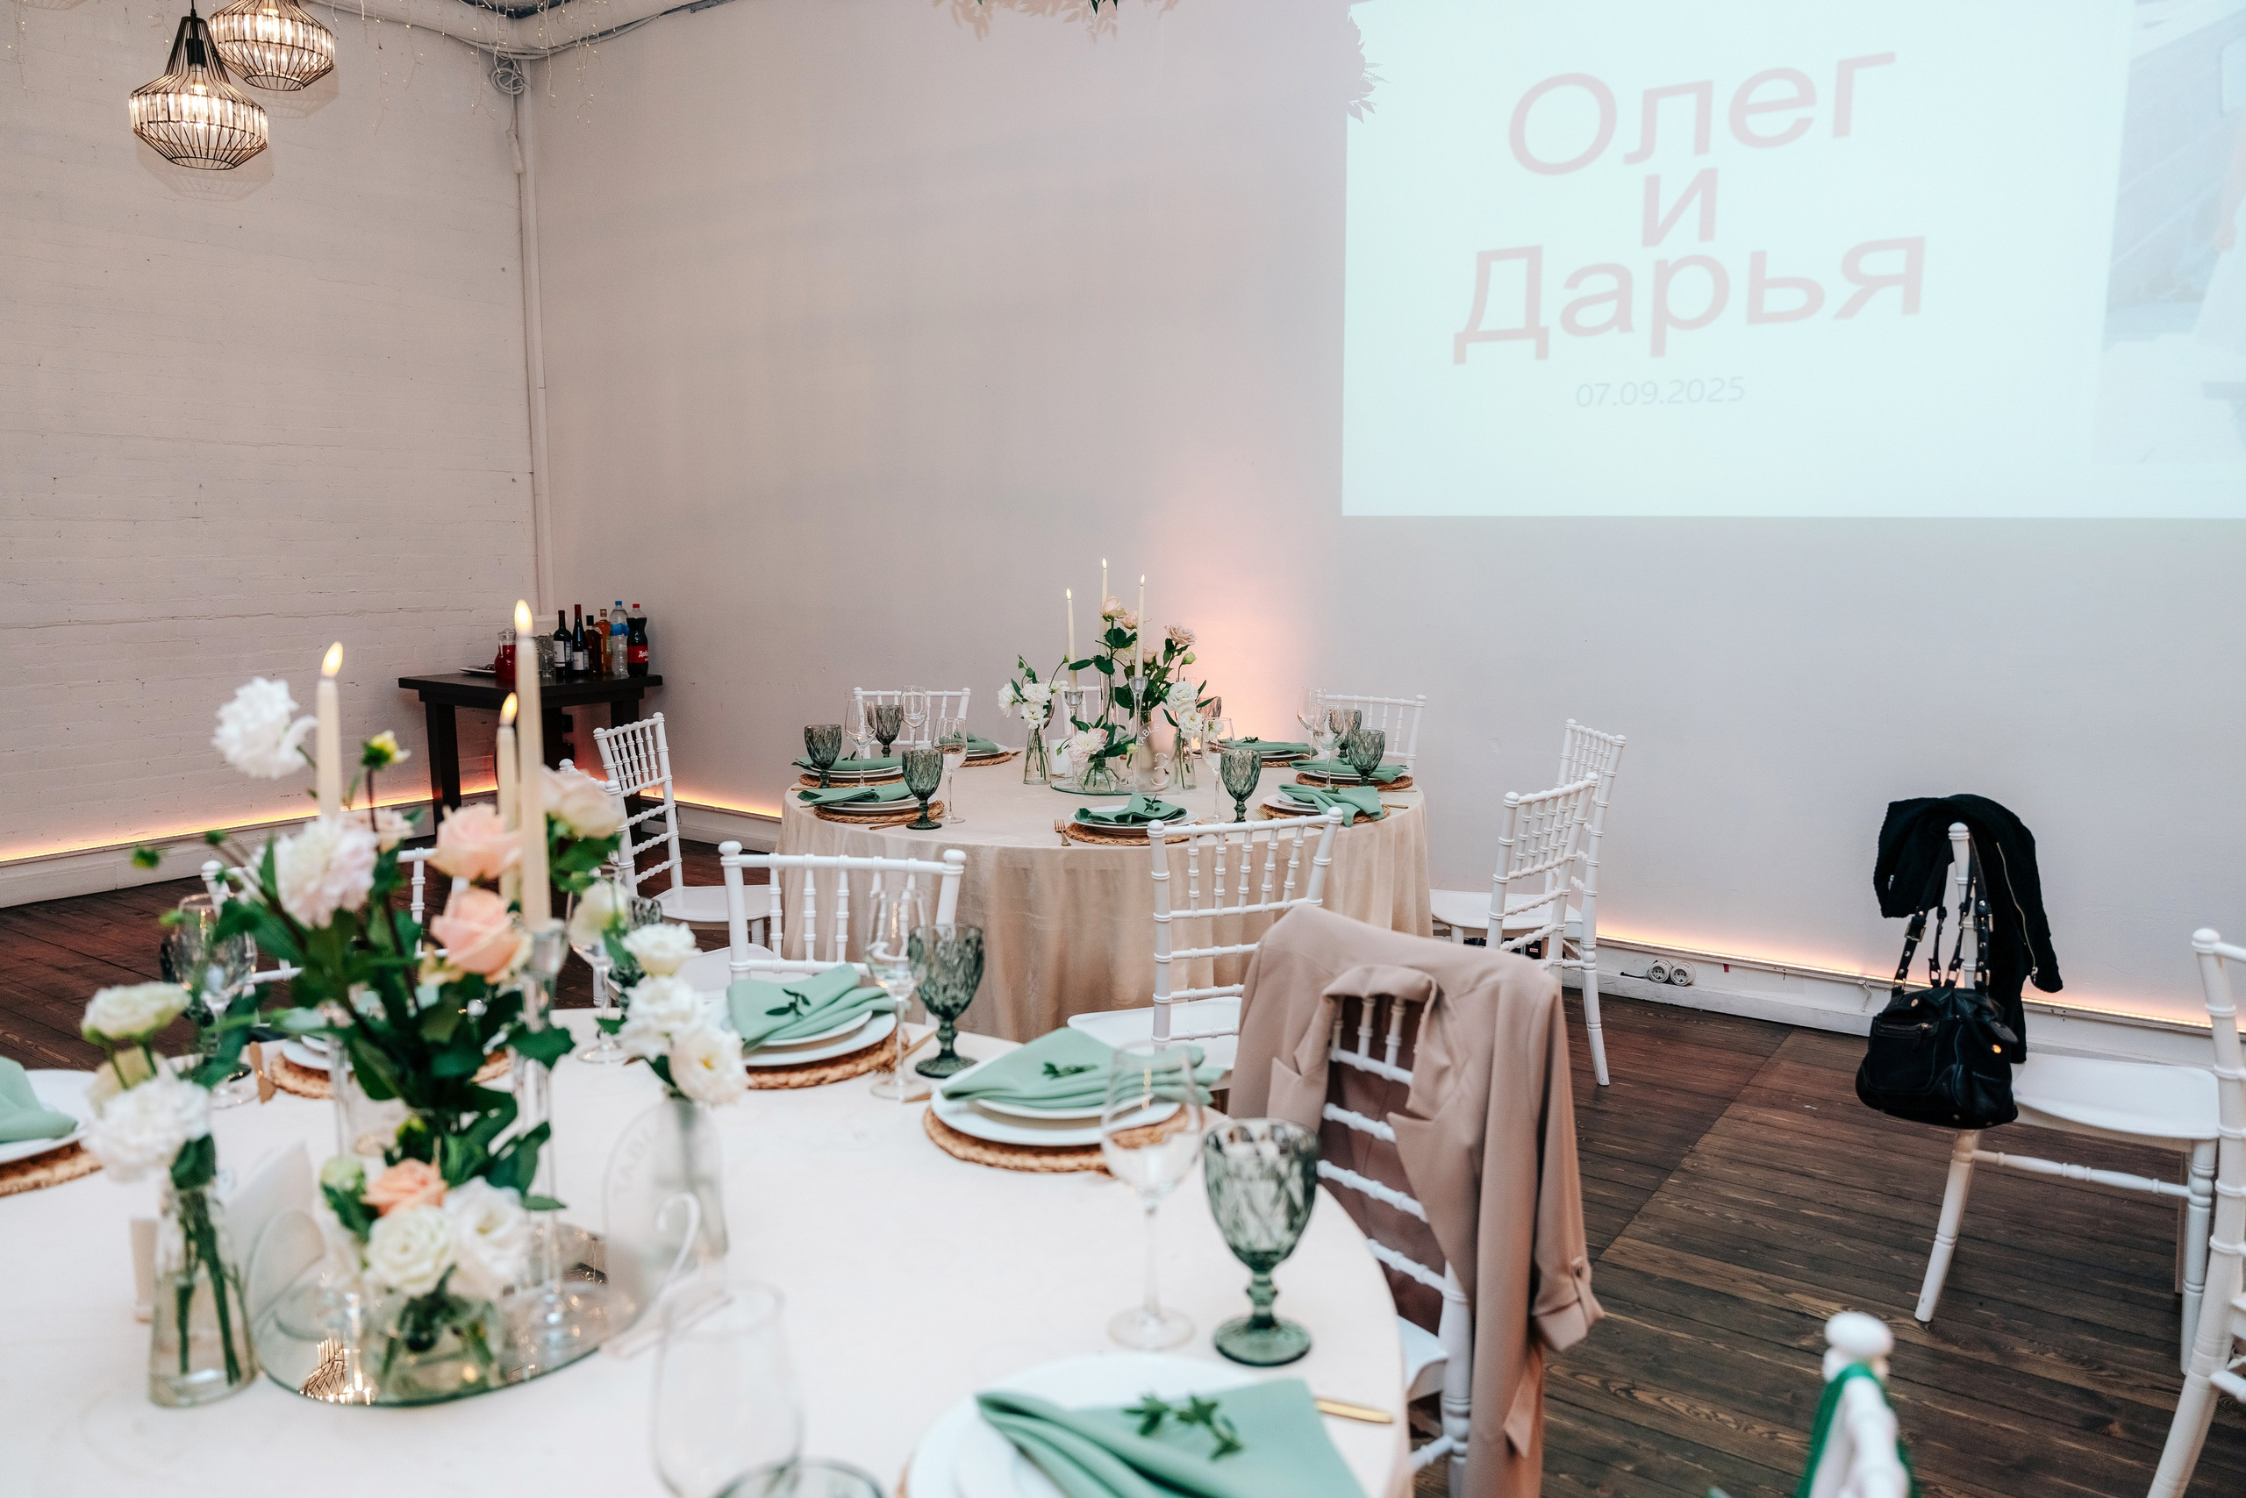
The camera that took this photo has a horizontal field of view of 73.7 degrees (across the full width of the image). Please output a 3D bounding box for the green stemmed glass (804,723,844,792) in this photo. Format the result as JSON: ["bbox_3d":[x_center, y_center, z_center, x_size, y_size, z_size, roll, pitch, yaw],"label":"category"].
[{"bbox_3d":[-0.747,0.030,3.749,0.088,0.170,0.088,0,8,0],"label":"green stemmed glass"}]

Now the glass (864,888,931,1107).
[{"bbox_3d":[-0.260,0.285,1.750,0.075,0.233,0.075,1,8,0],"label":"glass"}]

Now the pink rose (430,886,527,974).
[{"bbox_3d":[-0.521,0.147,1.210,0.076,0.070,0.072,-3,9,-24],"label":"pink rose"}]

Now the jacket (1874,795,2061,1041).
[{"bbox_3d":[1.540,0.322,2.730,0.310,0.470,0.410,4,9,28],"label":"jacket"}]

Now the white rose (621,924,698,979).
[{"bbox_3d":[-0.414,0.181,1.341,0.068,0.050,0.066,-2,9,-17],"label":"white rose"}]

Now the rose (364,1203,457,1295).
[{"bbox_3d":[-0.534,0.375,1.121,0.066,0.064,0.060,-4,9,-27],"label":"rose"}]

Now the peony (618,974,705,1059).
[{"bbox_3d":[-0.390,0.225,1.262,0.066,0.062,0.063,-3,8,-18],"label":"peony"}]

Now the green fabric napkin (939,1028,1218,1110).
[{"bbox_3d":[-0.040,0.374,1.734,0.310,0.045,0.285,-7,11,-41],"label":"green fabric napkin"}]

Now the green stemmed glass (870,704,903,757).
[{"bbox_3d":[-0.666,-0.037,4.239,0.088,0.170,0.088,0,8,0],"label":"green stemmed glass"}]

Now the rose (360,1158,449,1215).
[{"bbox_3d":[-0.568,0.350,1.184,0.066,0.052,0.064,-4,9,-26],"label":"rose"}]

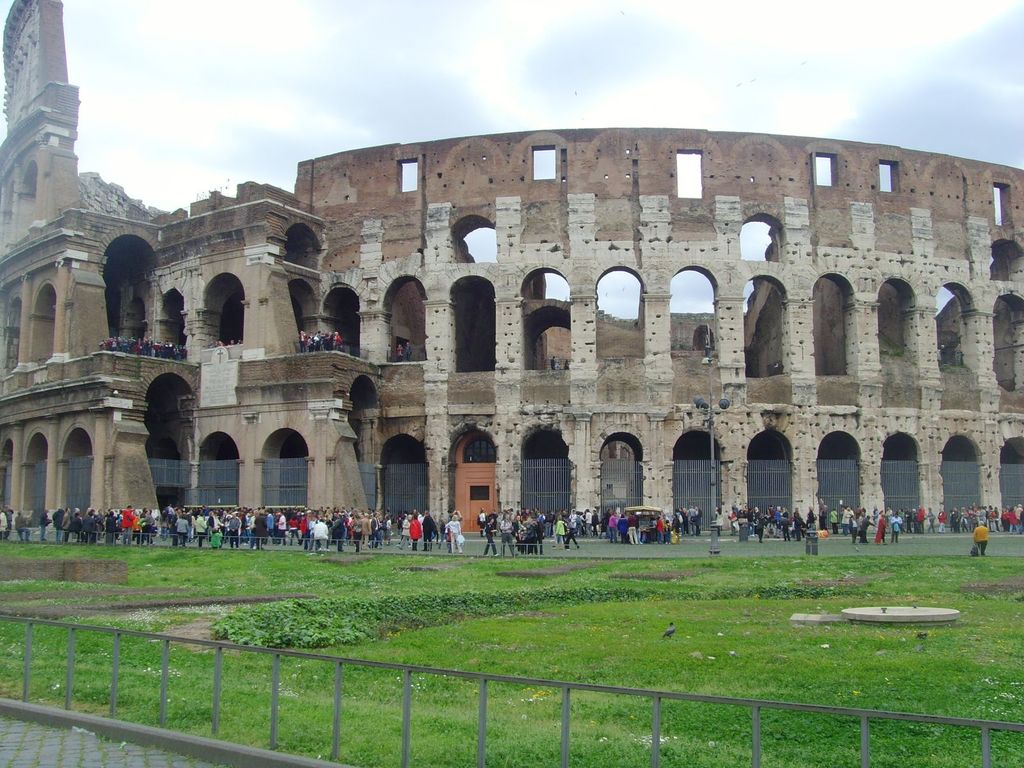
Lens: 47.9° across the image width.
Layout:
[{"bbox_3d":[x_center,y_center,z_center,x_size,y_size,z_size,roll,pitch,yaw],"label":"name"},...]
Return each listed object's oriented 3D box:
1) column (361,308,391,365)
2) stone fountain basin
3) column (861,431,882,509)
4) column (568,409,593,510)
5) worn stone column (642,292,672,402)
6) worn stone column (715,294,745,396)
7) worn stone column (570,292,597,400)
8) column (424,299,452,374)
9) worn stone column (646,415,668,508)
[{"bbox_3d":[-12.115,-4.197,102.470,1.999,4.675,1.700,-3,-7,23],"label":"column"},{"bbox_3d":[6.504,3.893,19.300,1.982,0.180,1.982,-2,-6,18],"label":"stone fountain basin"},{"bbox_3d":[30.820,8.189,98.931,1.600,7.980,1.200,2,-6,-16],"label":"column"},{"bbox_3d":[5.735,7.073,96.571,1.914,9.611,1.400,0,-6,5],"label":"column"},{"bbox_3d":[12.287,-3.069,97.560,2.193,9.143,1.700,0,-6,-1],"label":"worn stone column"},{"bbox_3d":[18.452,-3.247,97.960,1.938,8.471,1.700,1,-6,-6],"label":"worn stone column"},{"bbox_3d":[6.064,-3.158,97.793,2.110,9.321,1.700,0,-6,5],"label":"worn stone column"},{"bbox_3d":[-6.381,-4.106,100.328,1.898,6.352,1.700,-2,-6,17],"label":"column"},{"bbox_3d":[12.131,7.217,96.278,1.541,9.258,1.350,0,-6,-1],"label":"worn stone column"}]

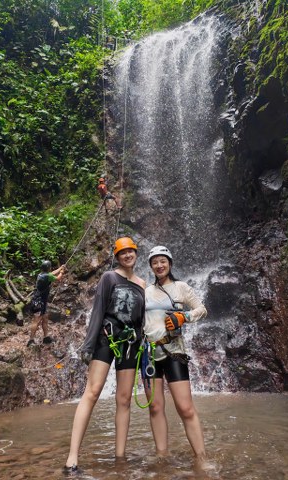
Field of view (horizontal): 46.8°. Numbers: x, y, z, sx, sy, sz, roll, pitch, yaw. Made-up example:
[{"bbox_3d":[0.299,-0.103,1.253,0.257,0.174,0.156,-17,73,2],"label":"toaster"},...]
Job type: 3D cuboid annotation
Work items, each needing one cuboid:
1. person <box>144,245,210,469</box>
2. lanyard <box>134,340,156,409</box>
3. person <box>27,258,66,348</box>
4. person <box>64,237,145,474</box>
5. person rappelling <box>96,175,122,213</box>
[{"bbox_3d":[0.250,0.841,2.560,0.530,1.620,0.400,-1,-11,8],"label":"person"},{"bbox_3d":[0.012,0.942,2.337,0.155,0.440,0.100,0,-11,0],"label":"lanyard"},{"bbox_3d":[-2.000,1.220,6.639,0.500,1.680,0.660,-10,-15,44],"label":"person"},{"bbox_3d":[-0.280,0.809,2.525,0.630,1.670,0.430,2,-11,-10],"label":"person"},{"bbox_3d":[-1.260,-1.735,12.424,0.850,1.380,0.550,9,-14,-39],"label":"person rappelling"}]

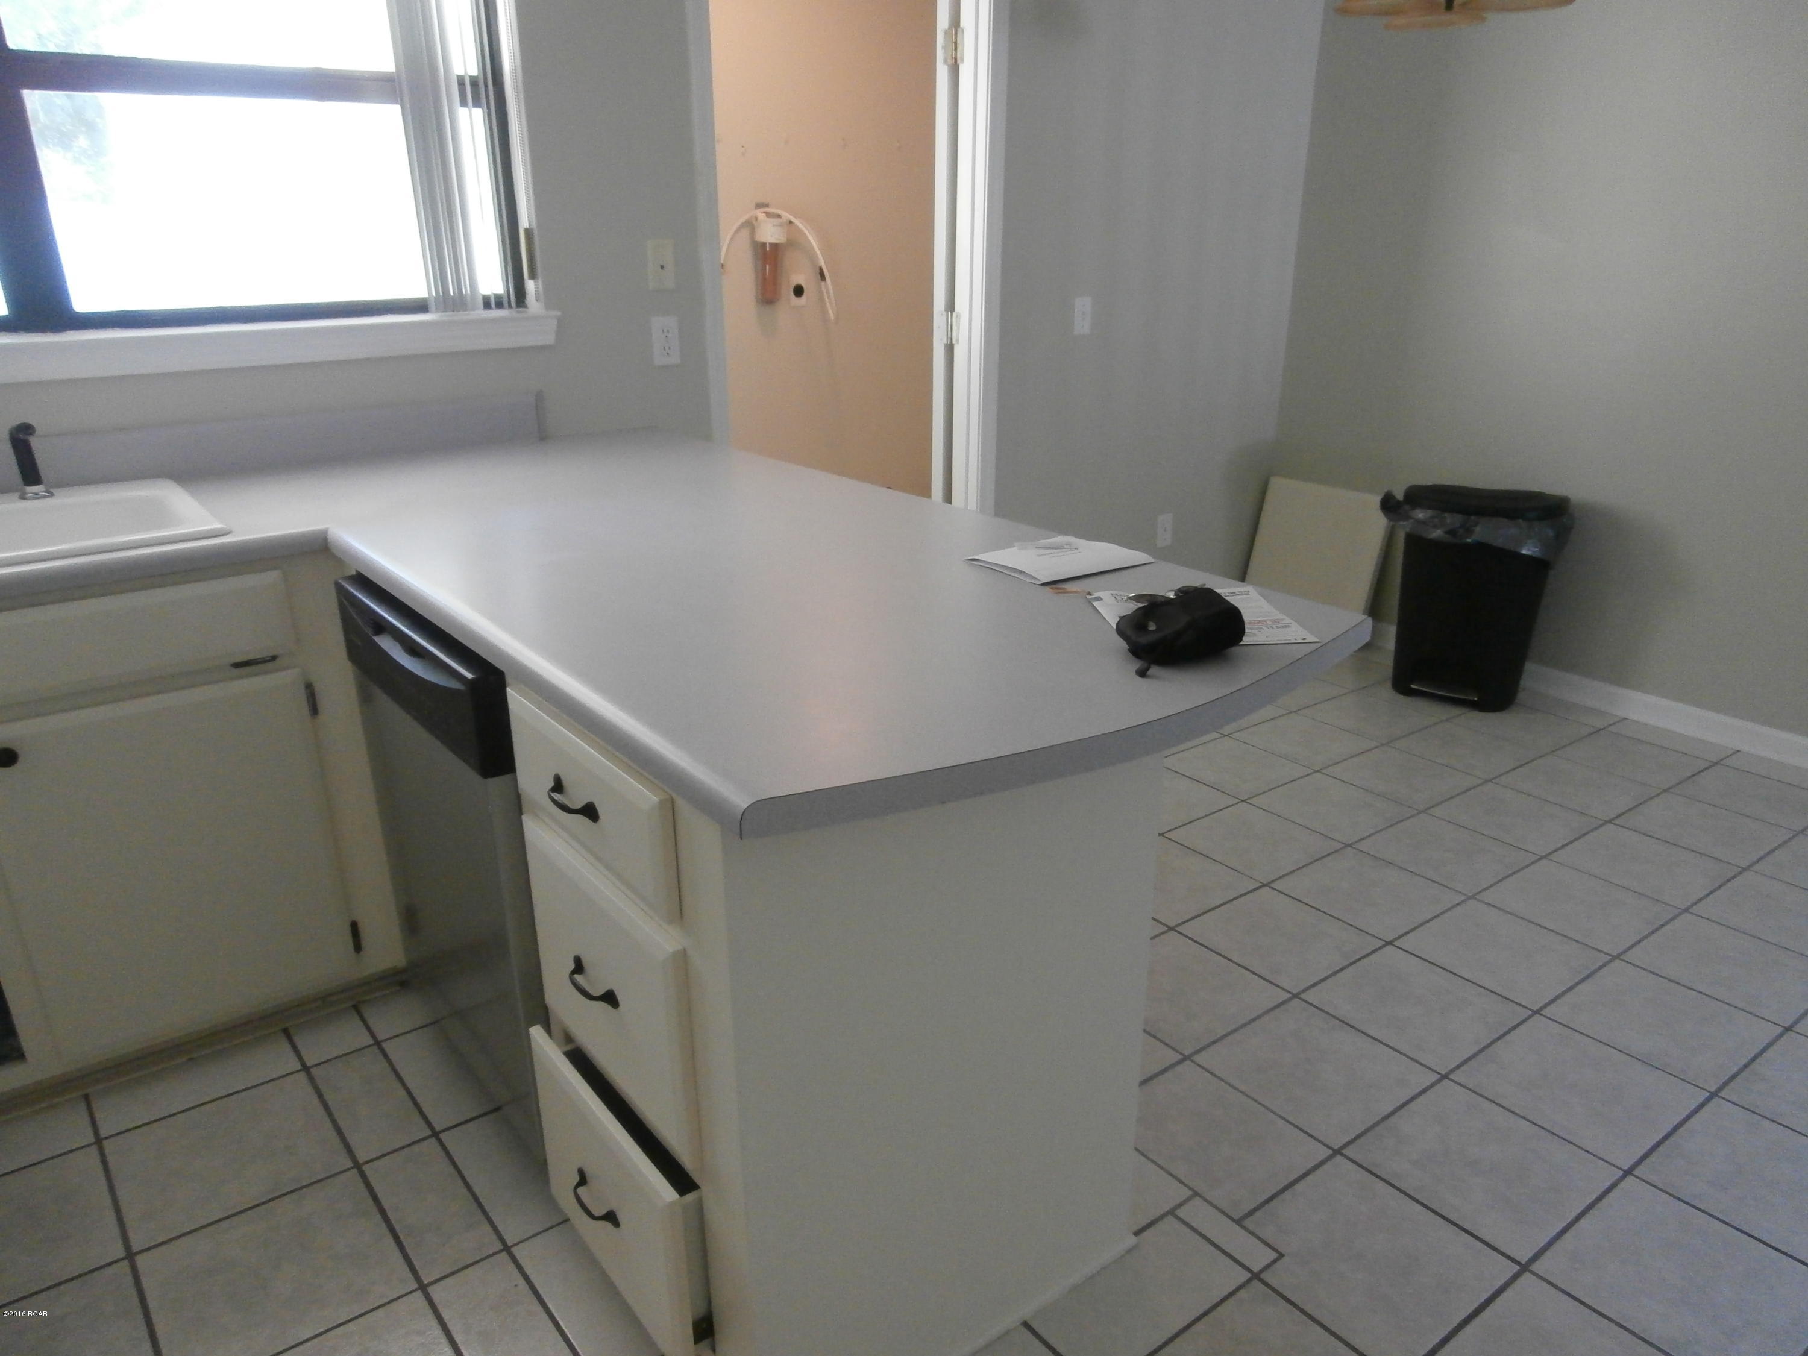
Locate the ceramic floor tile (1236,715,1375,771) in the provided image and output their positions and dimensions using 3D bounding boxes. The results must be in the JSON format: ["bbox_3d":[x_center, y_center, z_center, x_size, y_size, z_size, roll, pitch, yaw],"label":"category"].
[{"bbox_3d":[1.158,0.184,3.621,0.302,0.010,0.302,-14,24,-35],"label":"ceramic floor tile"}]

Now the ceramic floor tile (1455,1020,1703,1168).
[{"bbox_3d":[1.152,0.703,2.146,0.302,0.010,0.302,-14,24,-35],"label":"ceramic floor tile"}]

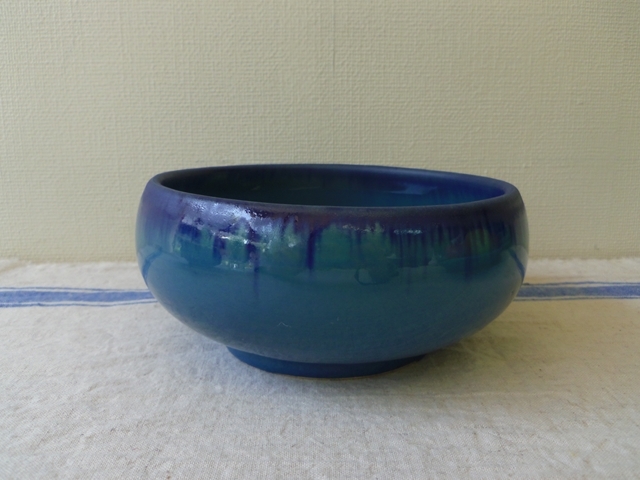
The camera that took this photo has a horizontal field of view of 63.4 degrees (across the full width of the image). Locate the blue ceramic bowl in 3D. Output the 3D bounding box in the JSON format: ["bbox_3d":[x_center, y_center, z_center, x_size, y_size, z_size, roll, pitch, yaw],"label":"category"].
[{"bbox_3d":[0.006,0.010,0.297,0.210,0.091,0.210,0,12,0],"label":"blue ceramic bowl"}]

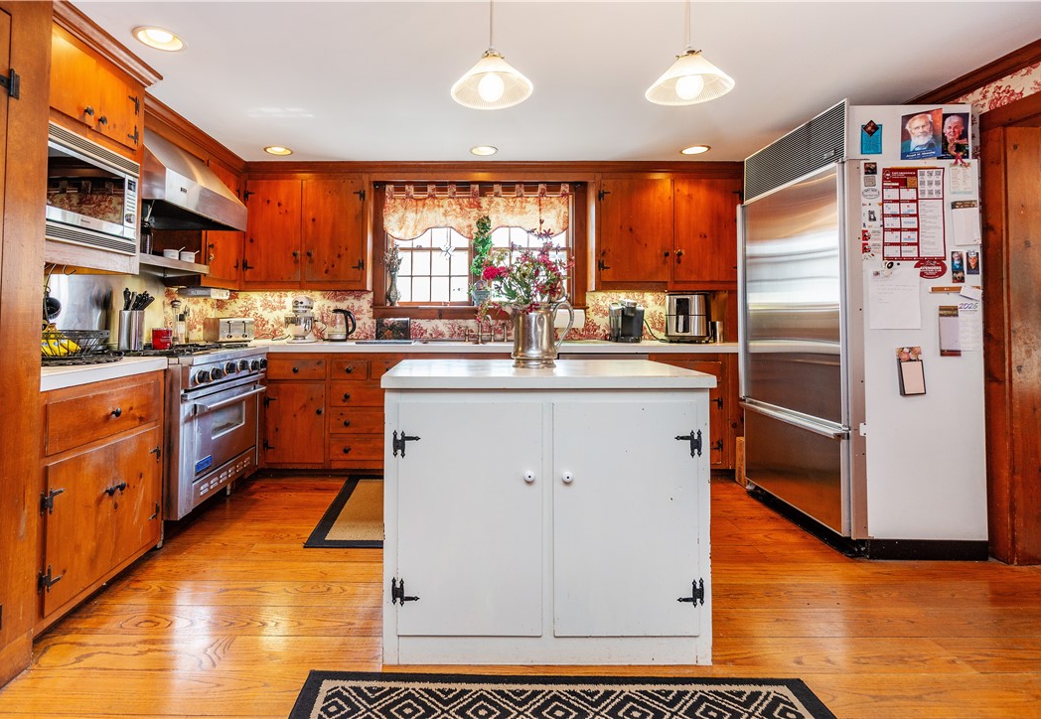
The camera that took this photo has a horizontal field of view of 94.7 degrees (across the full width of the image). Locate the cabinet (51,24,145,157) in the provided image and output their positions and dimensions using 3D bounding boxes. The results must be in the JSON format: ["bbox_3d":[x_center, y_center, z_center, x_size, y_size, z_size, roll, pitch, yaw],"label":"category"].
[{"bbox_3d":[-2.020,-1.080,1.925,0.500,0.340,0.680,0,3,-6],"label":"cabinet"}]

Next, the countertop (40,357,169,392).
[{"bbox_3d":[-2.000,0.047,1.950,0.630,0.050,0.760,0,3,-6],"label":"countertop"}]

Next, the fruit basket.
[{"bbox_3d":[-1.862,-0.062,1.980,0.290,0.110,0.290,0,2,-6],"label":"fruit basket"}]

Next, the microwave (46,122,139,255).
[{"bbox_3d":[-1.886,-0.647,1.890,0.400,0.405,0.530,0,2,-6],"label":"microwave"}]

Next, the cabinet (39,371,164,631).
[{"bbox_3d":[-1.995,0.495,1.950,0.580,0.860,0.740,0,3,-6],"label":"cabinet"}]

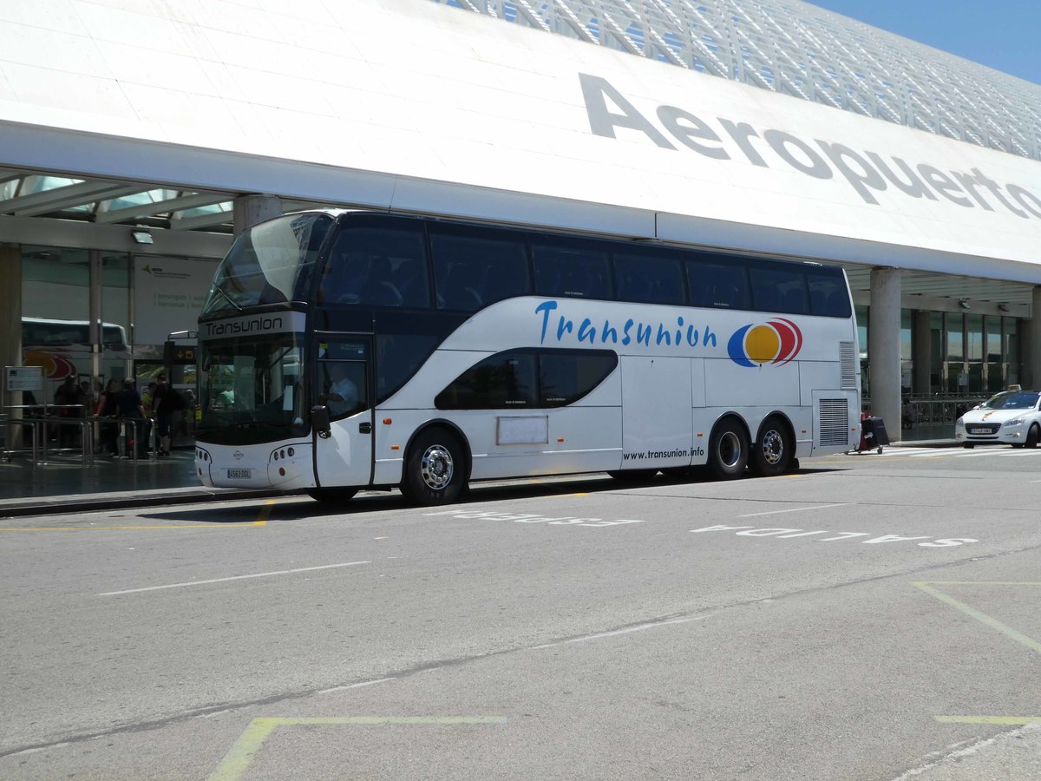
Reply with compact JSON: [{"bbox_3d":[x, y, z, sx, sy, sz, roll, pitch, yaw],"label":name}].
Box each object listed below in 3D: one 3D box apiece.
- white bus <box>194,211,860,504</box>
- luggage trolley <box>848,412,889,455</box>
[{"bbox_3d":[0.979,-0.410,21.824,13.166,3.930,2.550,0,-1,-45],"label":"white bus"},{"bbox_3d":[8.219,1.006,31.300,0.950,1.030,0.640,0,0,25],"label":"luggage trolley"}]

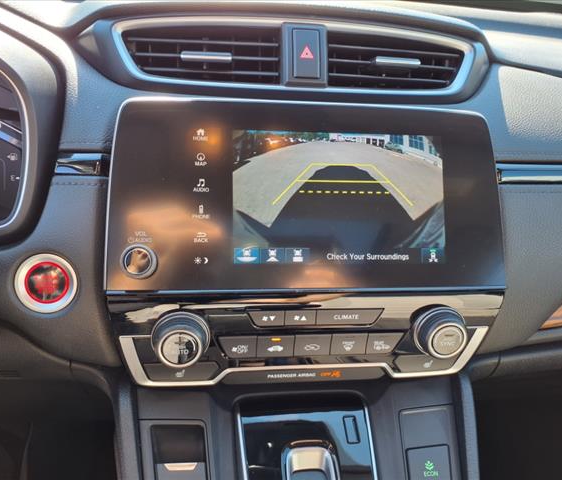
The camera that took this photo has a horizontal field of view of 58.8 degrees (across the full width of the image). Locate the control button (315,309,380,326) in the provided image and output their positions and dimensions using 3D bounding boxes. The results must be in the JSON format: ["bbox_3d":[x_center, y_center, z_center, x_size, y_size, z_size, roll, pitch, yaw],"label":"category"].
[{"bbox_3d":[0.048,0.053,0.352,0.047,0.014,0.008,0,20,-7],"label":"control button"}]

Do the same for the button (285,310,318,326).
[{"bbox_3d":[0.014,0.053,0.348,0.022,0.013,0.008,0,20,-7],"label":"button"}]

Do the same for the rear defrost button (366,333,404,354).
[{"bbox_3d":[0.078,0.077,0.378,0.028,0.018,0.010,0,19,-8],"label":"rear defrost button"}]

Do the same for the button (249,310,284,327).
[{"bbox_3d":[-0.010,0.053,0.345,0.024,0.012,0.008,0,20,-7],"label":"button"}]

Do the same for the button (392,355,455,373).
[{"bbox_3d":[0.109,0.093,0.382,0.049,0.017,0.008,0,20,-7],"label":"button"}]

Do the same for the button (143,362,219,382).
[{"bbox_3d":[-0.073,0.094,0.364,0.052,0.016,0.010,0,19,-8],"label":"button"}]

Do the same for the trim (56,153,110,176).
[{"bbox_3d":[-0.148,-0.056,0.372,0.043,0.018,0.010,2,-7,-6],"label":"trim"}]

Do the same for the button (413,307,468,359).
[{"bbox_3d":[0.116,0.069,0.357,0.040,0.040,0.020,0,19,-7],"label":"button"}]

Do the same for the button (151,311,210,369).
[{"bbox_3d":[-0.069,0.071,0.346,0.041,0.041,0.017,0,19,-8],"label":"button"}]

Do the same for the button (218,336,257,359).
[{"bbox_3d":[-0.030,0.075,0.355,0.027,0.018,0.008,0,20,-7],"label":"button"}]

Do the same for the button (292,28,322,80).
[{"bbox_3d":[0.020,-0.142,0.383,0.022,0.035,0.012,0,6,-8],"label":"button"}]

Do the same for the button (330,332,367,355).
[{"bbox_3d":[0.050,0.077,0.374,0.027,0.018,0.010,0,19,-8],"label":"button"}]

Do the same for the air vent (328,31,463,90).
[{"bbox_3d":[0.098,-0.153,0.425,0.111,0.047,0.027,2,-5,-9],"label":"air vent"}]

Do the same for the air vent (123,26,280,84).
[{"bbox_3d":[-0.059,-0.140,0.380,0.116,0.042,0.030,0,6,-5],"label":"air vent"}]

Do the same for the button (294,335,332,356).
[{"bbox_3d":[0.023,0.077,0.370,0.026,0.019,0.010,0,19,-8],"label":"button"}]

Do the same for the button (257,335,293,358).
[{"bbox_3d":[-0.004,0.077,0.367,0.027,0.019,0.010,0,19,-8],"label":"button"}]

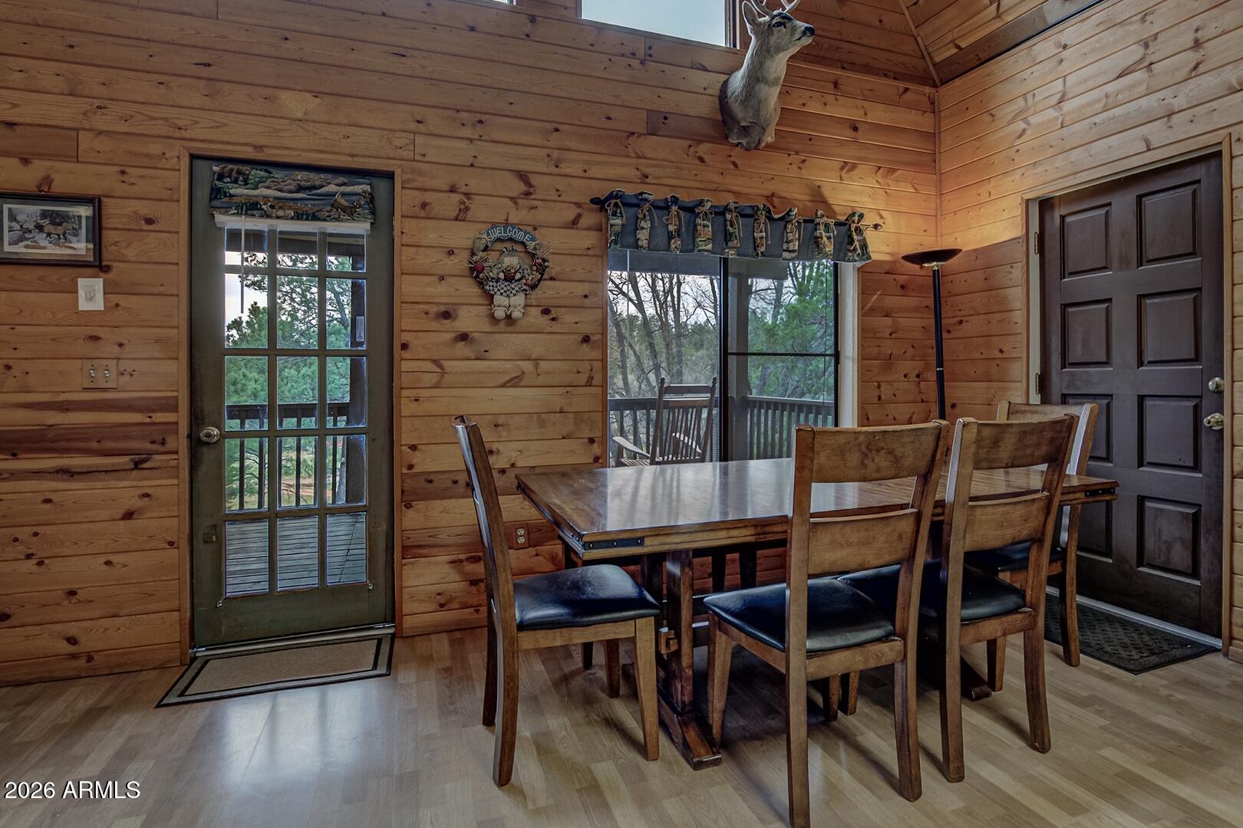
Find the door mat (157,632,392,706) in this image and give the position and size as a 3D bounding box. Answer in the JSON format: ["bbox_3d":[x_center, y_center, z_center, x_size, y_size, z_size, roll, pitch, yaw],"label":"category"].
[{"bbox_3d":[-1.311,0.990,2.321,0.750,0.014,0.415,-1,3,-18],"label":"door mat"}]

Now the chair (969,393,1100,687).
[{"bbox_3d":[1.514,0.468,2.392,0.575,1.005,0.440,-1,3,-19],"label":"chair"}]

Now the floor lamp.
[{"bbox_3d":[1.671,0.033,3.100,0.320,1.790,0.320,-1,3,-18],"label":"floor lamp"}]

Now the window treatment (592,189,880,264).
[{"bbox_3d":[0.653,-0.945,3.026,1.670,0.275,0.110,-1,3,-18],"label":"window treatment"}]

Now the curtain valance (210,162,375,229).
[{"bbox_3d":[-1.364,-0.912,2.467,0.600,0.225,0.080,-1,3,-18],"label":"curtain valance"}]

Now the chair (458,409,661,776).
[{"bbox_3d":[-0.212,0.514,1.815,0.575,1.005,0.440,-1,3,-19],"label":"chair"}]

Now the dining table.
[{"bbox_3d":[0.649,0.614,2.166,1.870,0.755,0.970,-1,3,-18],"label":"dining table"}]

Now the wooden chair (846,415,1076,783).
[{"bbox_3d":[1.043,0.503,1.829,0.455,1.010,0.540,-1,3,-18],"label":"wooden chair"}]

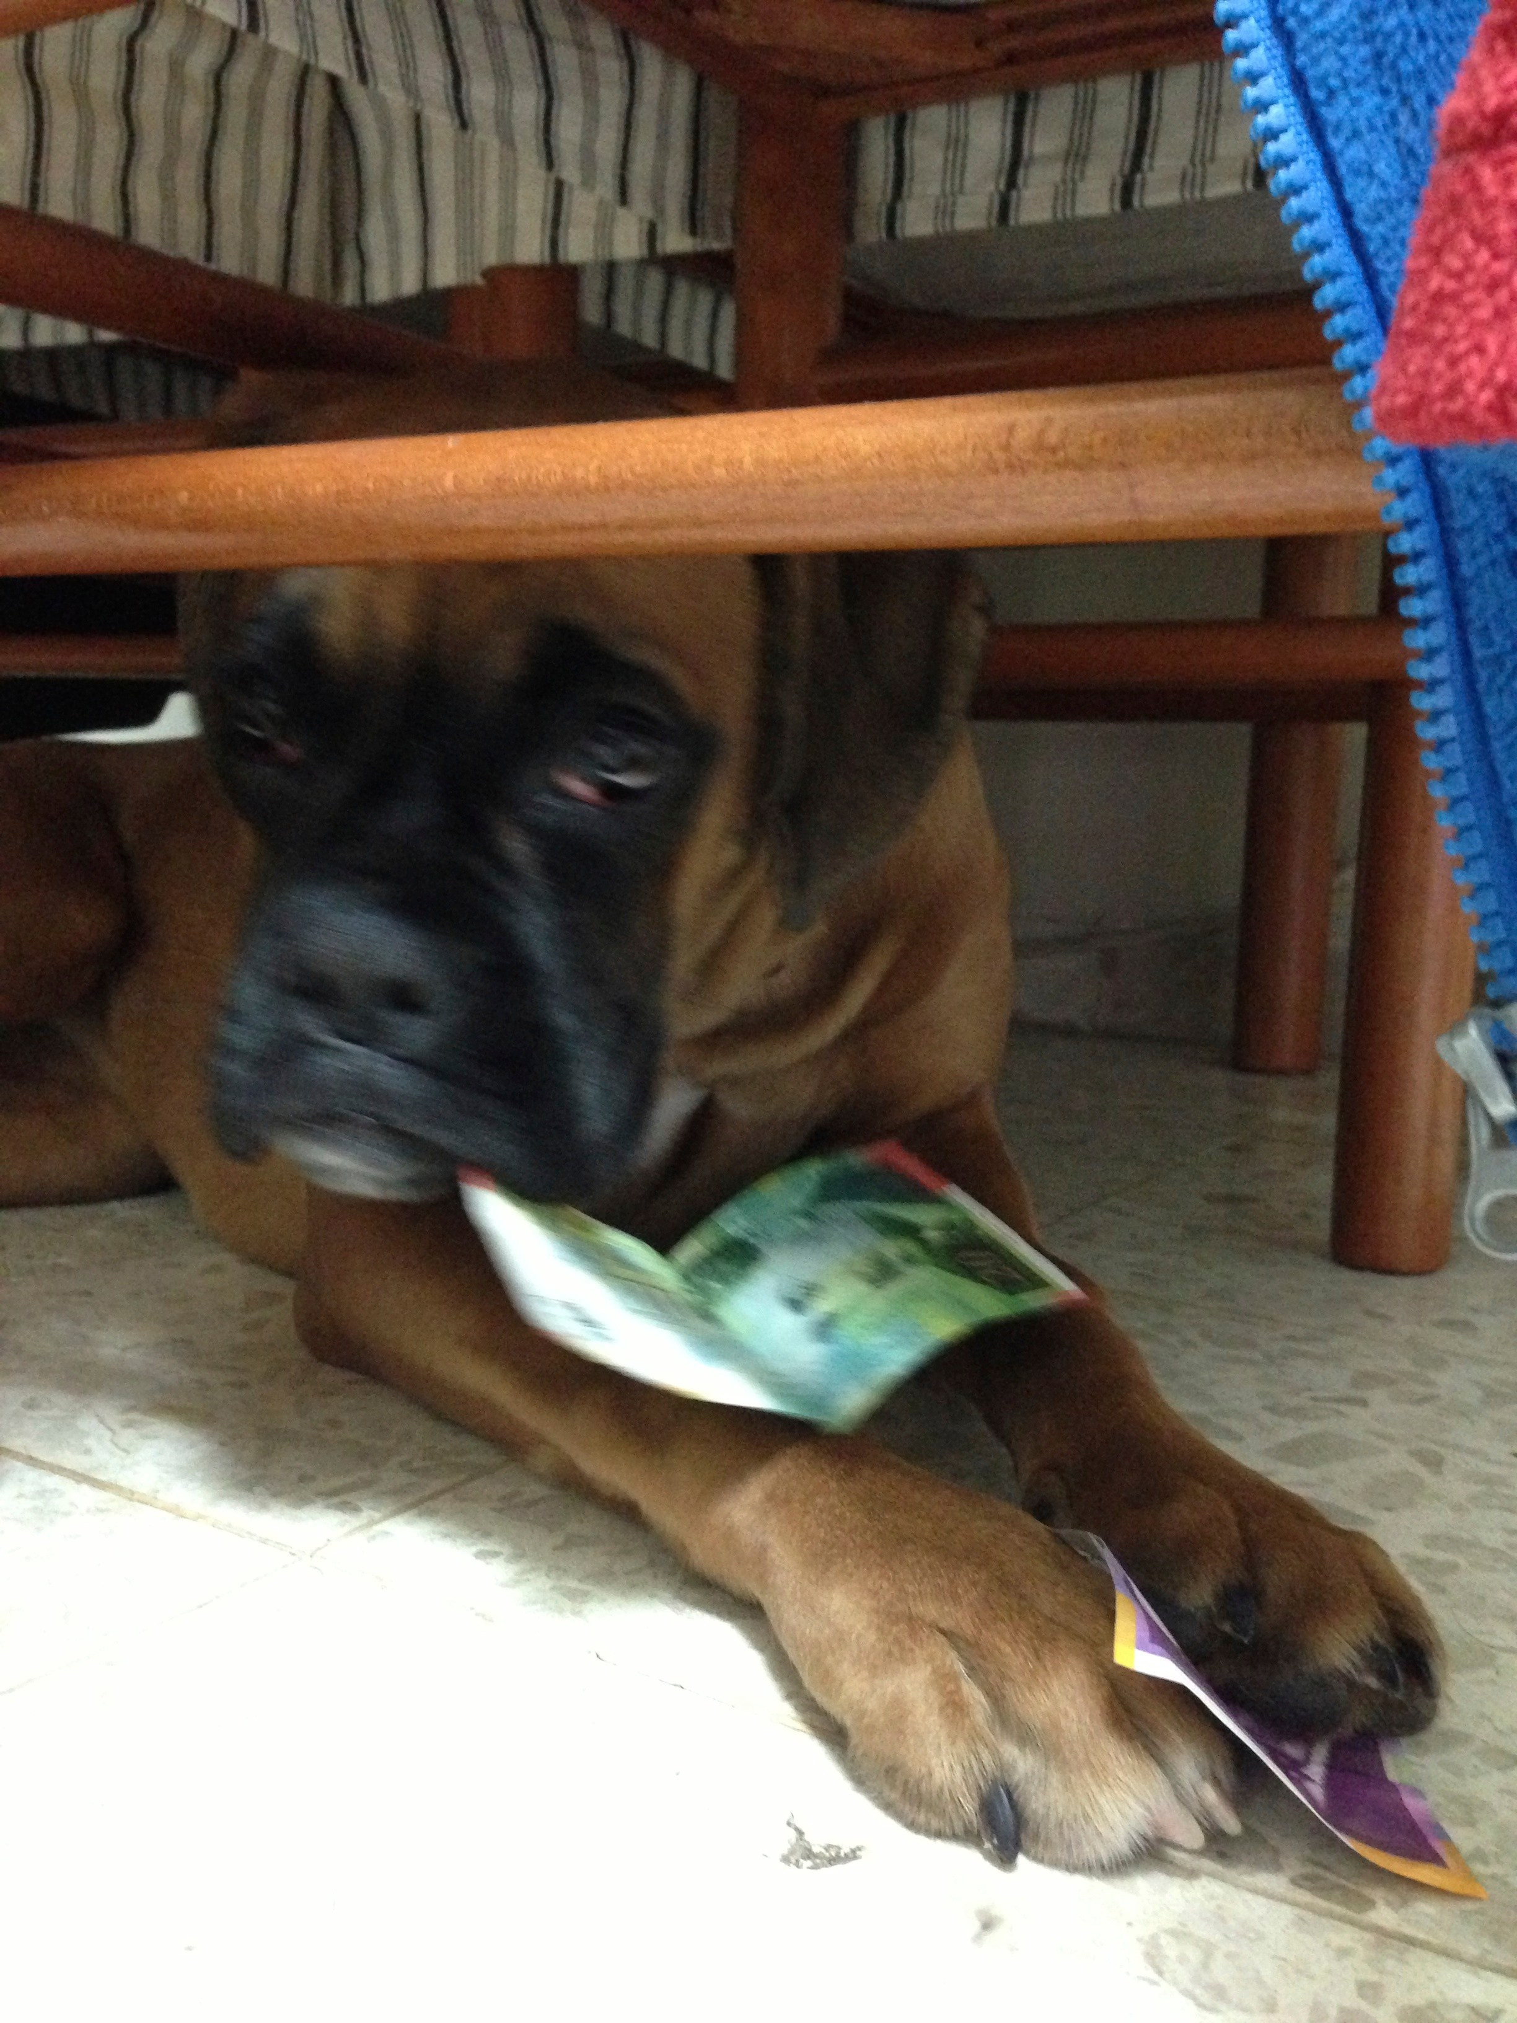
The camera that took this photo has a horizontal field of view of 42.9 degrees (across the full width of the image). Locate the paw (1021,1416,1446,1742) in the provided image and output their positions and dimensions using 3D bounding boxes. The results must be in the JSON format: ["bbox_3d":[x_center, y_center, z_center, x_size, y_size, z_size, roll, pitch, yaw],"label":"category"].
[{"bbox_3d":[0.098,0.115,0.411,0.062,0.043,0.116,-1,8,-20],"label":"paw"}]

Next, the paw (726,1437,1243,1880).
[{"bbox_3d":[0.039,0.117,0.373,0.064,0.045,0.128,-1,8,-23],"label":"paw"}]

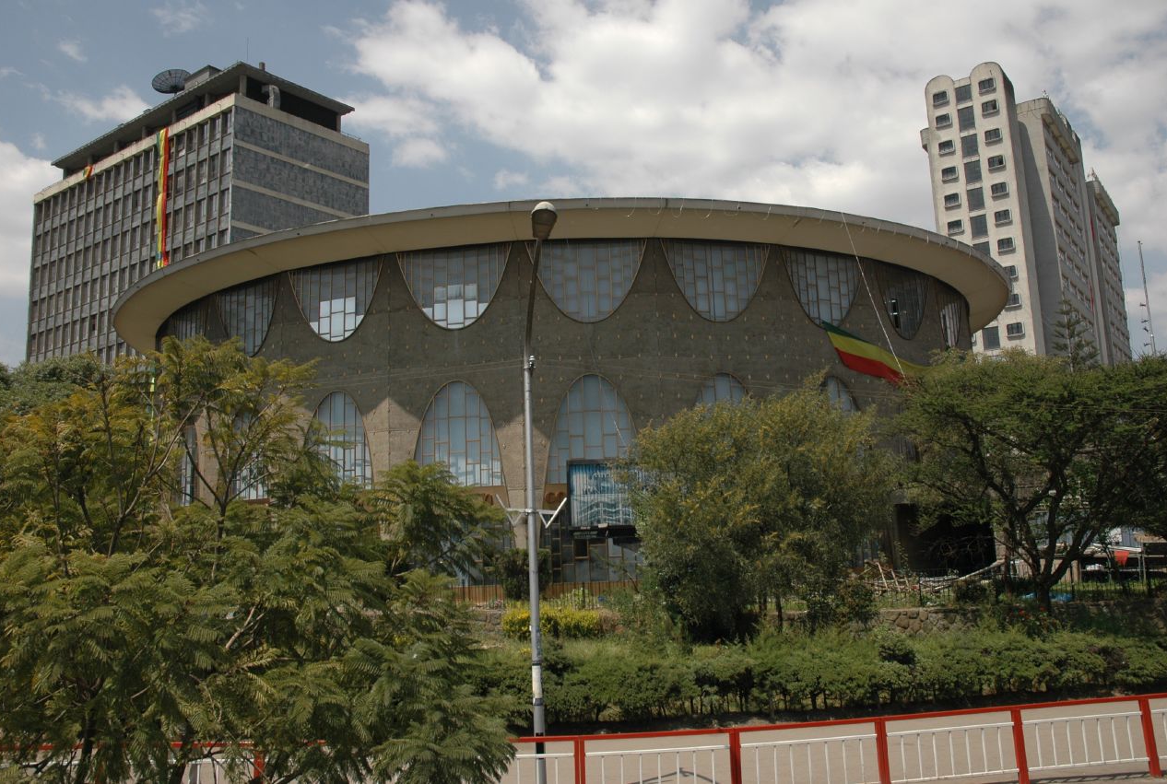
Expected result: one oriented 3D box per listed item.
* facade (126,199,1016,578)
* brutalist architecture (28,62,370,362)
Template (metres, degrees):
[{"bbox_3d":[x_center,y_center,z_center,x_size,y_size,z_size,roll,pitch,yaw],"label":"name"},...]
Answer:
[{"bbox_3d":[-0.774,3.796,54.287,50.000,13.660,50.000,-2,-9,0],"label":"facade"},{"bbox_3d":[-37.258,-4.782,83.858,33.700,42.280,13.220,-8,-10,35],"label":"brutalist architecture"}]

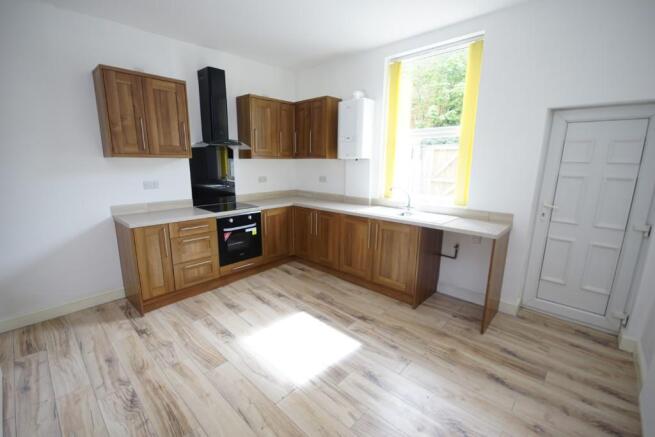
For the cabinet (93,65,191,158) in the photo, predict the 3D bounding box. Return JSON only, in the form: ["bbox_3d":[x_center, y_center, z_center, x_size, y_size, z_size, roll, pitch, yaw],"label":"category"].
[{"bbox_3d":[-1.866,-1.038,2.827,0.314,0.795,0.723,11,15,41],"label":"cabinet"}]

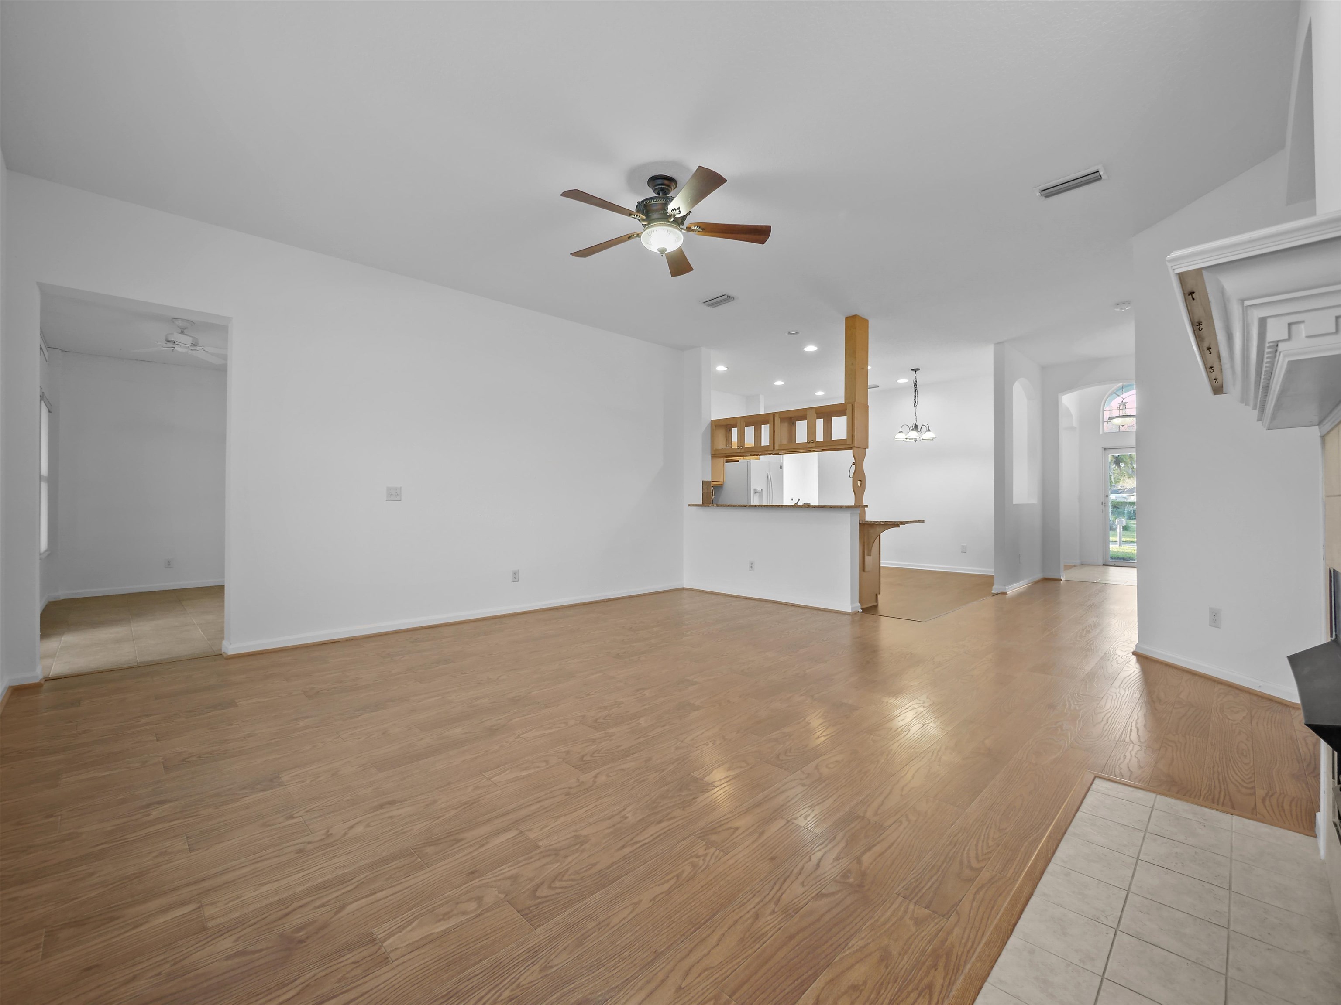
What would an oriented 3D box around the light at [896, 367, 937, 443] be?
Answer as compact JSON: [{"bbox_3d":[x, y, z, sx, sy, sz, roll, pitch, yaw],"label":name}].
[{"bbox_3d":[3.630,-1.435,8.020,0.620,1.070,0.610,0,0,45],"label":"light"}]

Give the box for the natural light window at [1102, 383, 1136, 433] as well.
[{"bbox_3d":[7.860,-1.640,9.130,0.950,0.870,0.100,0,0,45],"label":"natural light window"}]

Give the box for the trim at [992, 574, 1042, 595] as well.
[{"bbox_3d":[4.650,1.052,7.180,1.950,0.088,0.140,0,0,-45],"label":"trim"}]

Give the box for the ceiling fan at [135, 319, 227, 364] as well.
[{"bbox_3d":[-4.670,-1.585,5.200,1.280,0.300,1.280,0,0,-45],"label":"ceiling fan"}]

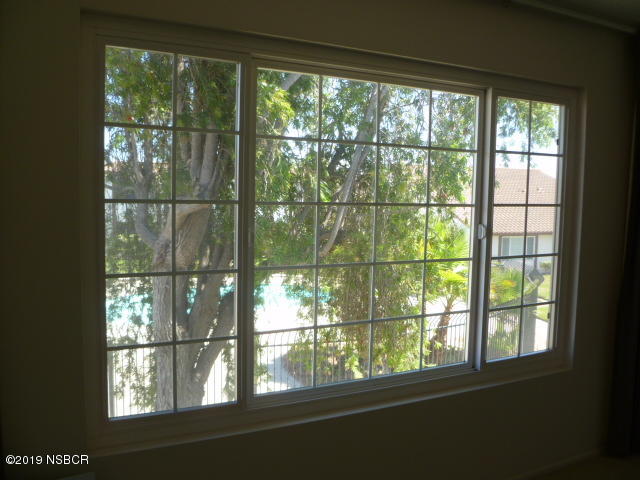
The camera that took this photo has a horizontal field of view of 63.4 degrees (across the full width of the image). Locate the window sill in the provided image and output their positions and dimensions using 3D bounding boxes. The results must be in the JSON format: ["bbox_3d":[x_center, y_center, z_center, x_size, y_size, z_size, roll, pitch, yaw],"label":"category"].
[{"bbox_3d":[0.268,0.695,2.375,2.443,0.097,0.100,-1,5,-25],"label":"window sill"}]

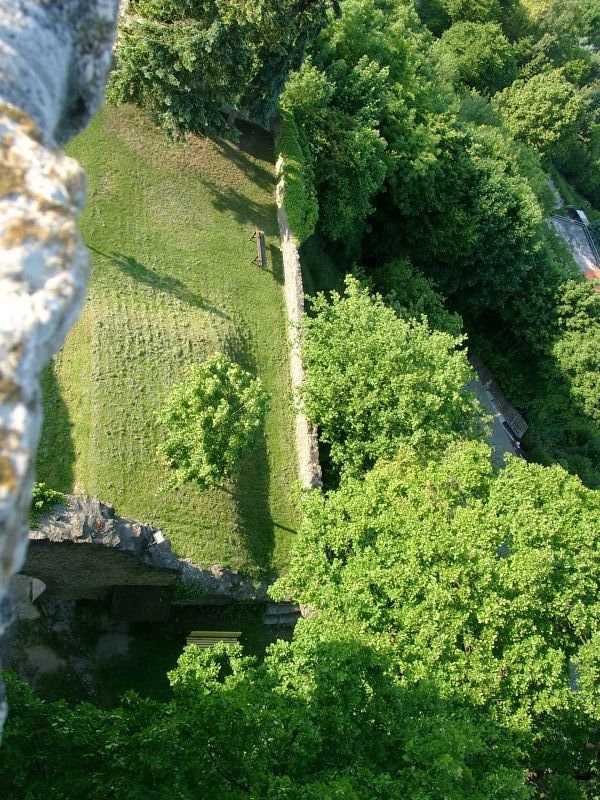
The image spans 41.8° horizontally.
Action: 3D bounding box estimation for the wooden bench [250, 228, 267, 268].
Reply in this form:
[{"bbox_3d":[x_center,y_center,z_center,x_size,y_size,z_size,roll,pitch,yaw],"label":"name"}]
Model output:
[{"bbox_3d":[-1.668,-6.402,33.038,0.540,0.800,1.620,4,64,-30],"label":"wooden bench"}]

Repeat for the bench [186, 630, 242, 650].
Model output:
[{"bbox_3d":[-2.837,7.919,25.604,1.760,0.840,0.580,10,61,-28],"label":"bench"}]

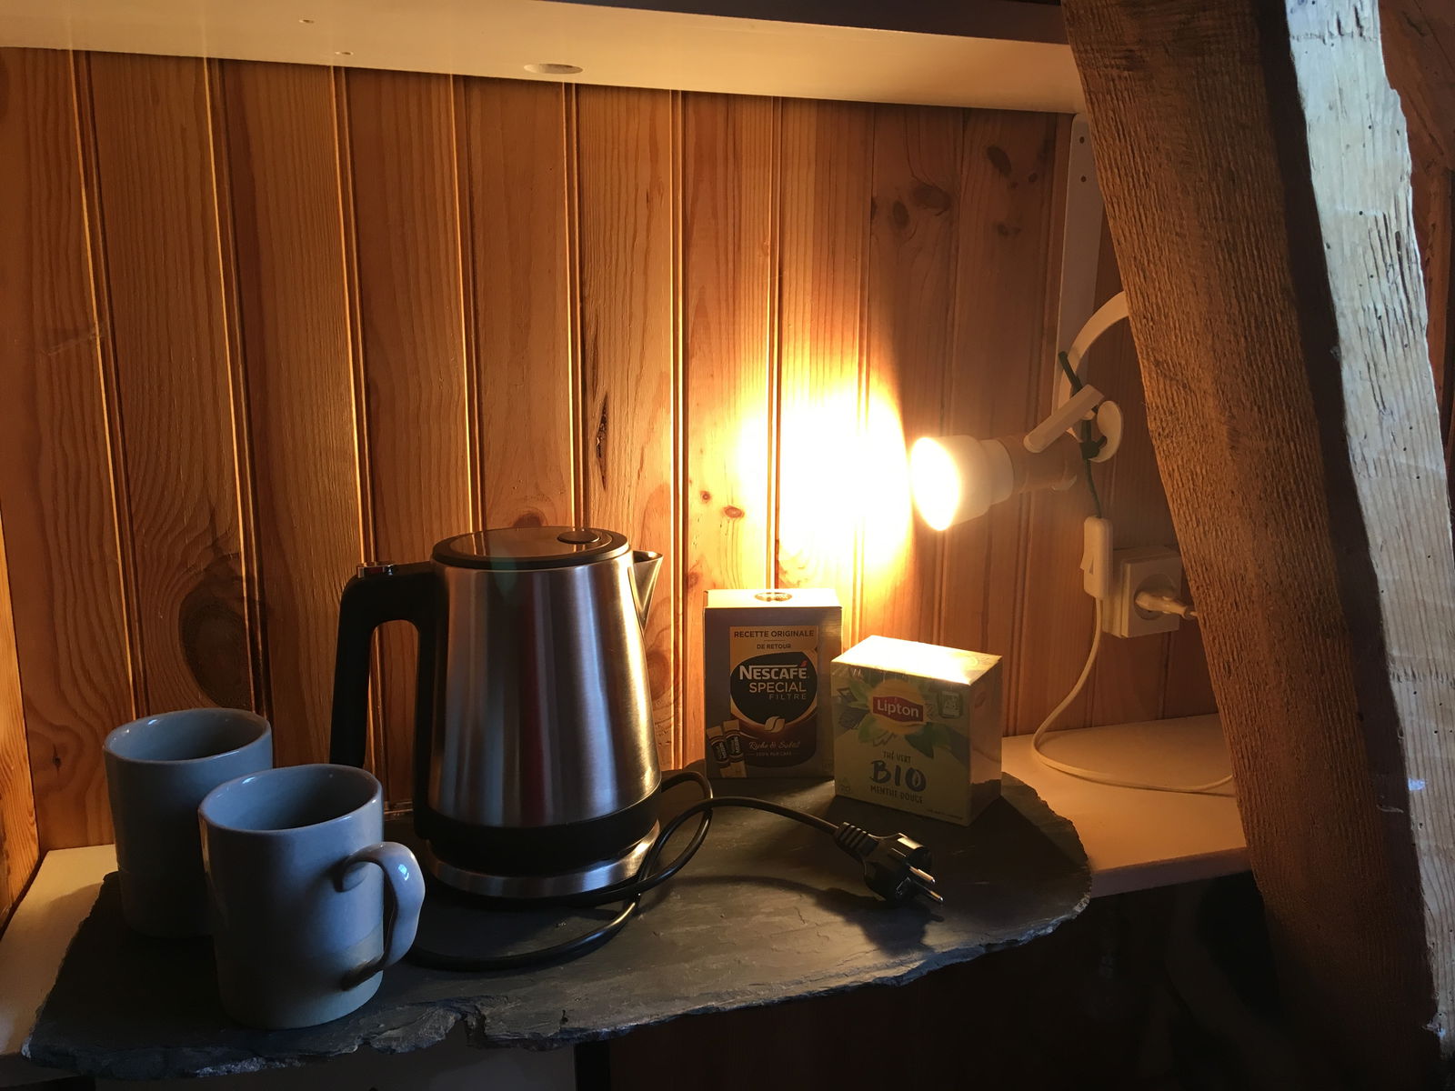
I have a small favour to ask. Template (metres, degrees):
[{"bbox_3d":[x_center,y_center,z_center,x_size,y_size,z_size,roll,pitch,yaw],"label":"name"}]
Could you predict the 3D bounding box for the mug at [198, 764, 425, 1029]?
[{"bbox_3d":[-0.201,0.177,0.609,0.122,0.103,0.086,6,13,27],"label":"mug"}]

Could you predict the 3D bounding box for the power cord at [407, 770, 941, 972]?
[{"bbox_3d":[-0.035,0.181,0.749,0.314,0.042,0.238,-1,12,-8],"label":"power cord"}]

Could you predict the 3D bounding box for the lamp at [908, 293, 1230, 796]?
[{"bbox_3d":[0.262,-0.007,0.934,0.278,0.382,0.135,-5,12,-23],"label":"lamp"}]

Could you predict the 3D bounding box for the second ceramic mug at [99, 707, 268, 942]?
[{"bbox_3d":[-0.290,0.158,0.702,0.118,0.103,0.087,0,11,0],"label":"second ceramic mug"}]

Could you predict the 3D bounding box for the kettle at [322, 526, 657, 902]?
[{"bbox_3d":[-0.134,0.099,0.756,0.211,0.199,0.146,-6,13,-28],"label":"kettle"}]

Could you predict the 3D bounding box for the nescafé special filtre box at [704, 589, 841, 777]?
[{"bbox_3d":[0.033,0.103,0.914,0.098,0.129,0.051,0,11,-2],"label":"nescafé special filtre box"}]

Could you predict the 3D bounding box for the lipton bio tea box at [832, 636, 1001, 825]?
[{"bbox_3d":[0.134,0.129,0.864,0.101,0.100,0.068,7,13,30],"label":"lipton bio tea box"}]

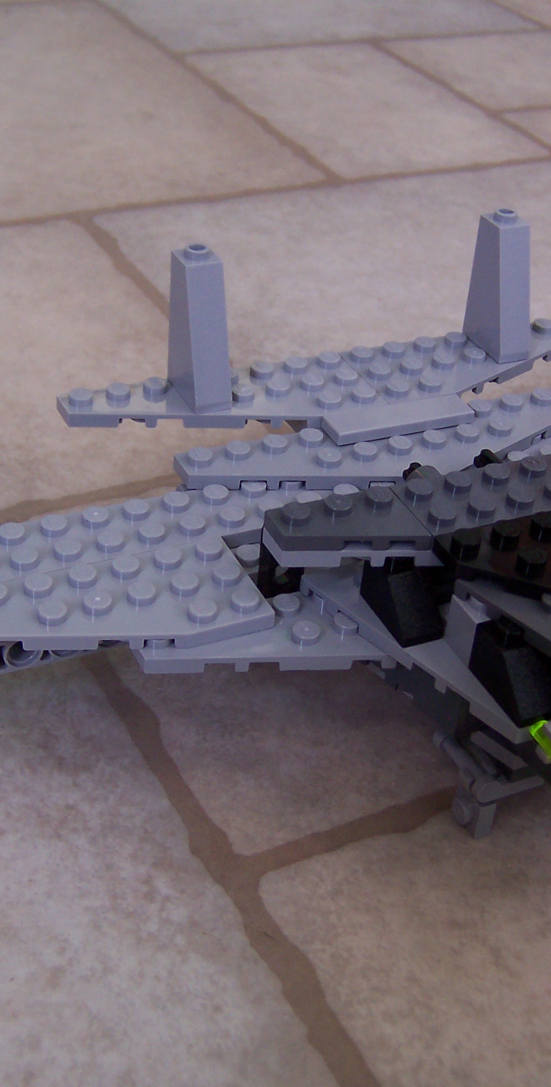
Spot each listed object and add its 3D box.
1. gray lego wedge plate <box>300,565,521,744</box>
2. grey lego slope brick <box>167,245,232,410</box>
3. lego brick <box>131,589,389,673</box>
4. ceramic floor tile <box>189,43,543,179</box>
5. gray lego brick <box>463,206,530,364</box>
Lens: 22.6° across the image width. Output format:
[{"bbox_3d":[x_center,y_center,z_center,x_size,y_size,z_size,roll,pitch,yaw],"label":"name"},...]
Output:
[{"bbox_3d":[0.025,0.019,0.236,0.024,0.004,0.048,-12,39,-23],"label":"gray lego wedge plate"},{"bbox_3d":[-0.014,-0.043,0.276,0.008,0.030,0.016,-12,40,-22],"label":"grey lego slope brick"},{"bbox_3d":[0.001,0.018,0.238,0.048,0.005,0.024,-12,40,-22],"label":"lego brick"},{"bbox_3d":[0.033,-0.175,0.563,0.091,0.010,0.140,-14,40,-25],"label":"ceramic floor tile"},{"bbox_3d":[0.050,-0.056,0.303,0.008,0.030,0.016,-12,39,-23],"label":"gray lego brick"}]

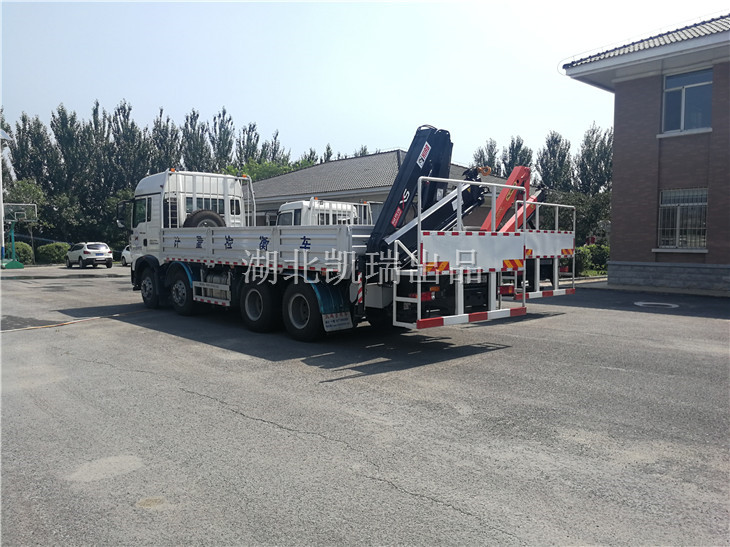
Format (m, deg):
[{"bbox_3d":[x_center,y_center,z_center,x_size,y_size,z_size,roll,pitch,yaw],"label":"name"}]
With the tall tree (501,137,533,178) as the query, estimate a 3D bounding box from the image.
[{"bbox_3d":[14.616,-7.499,55.392,3.250,11.600,3.250,0,4,0],"label":"tall tree"}]

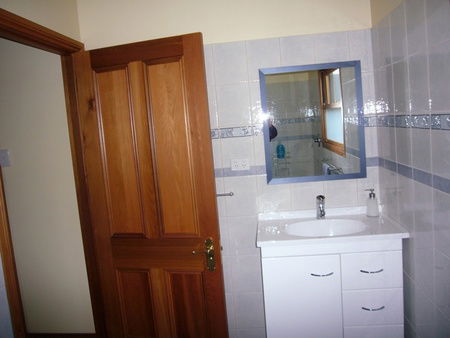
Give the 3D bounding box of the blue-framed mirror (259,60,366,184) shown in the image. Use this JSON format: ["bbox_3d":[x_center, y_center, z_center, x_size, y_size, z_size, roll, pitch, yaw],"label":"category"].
[{"bbox_3d":[0.526,-0.266,2.157,0.585,0.689,0.025,-4,7,6],"label":"blue-framed mirror"}]

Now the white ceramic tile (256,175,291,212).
[{"bbox_3d":[0.302,0.153,2.224,0.200,0.250,0.010,-4,7,6],"label":"white ceramic tile"}]

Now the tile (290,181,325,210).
[{"bbox_3d":[0.499,0.147,2.224,0.200,0.237,0.010,-4,7,6],"label":"tile"}]

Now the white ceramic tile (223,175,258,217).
[{"bbox_3d":[0.101,0.170,2.264,0.200,0.252,0.010,-4,7,6],"label":"white ceramic tile"}]

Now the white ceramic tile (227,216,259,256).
[{"bbox_3d":[0.124,0.419,2.296,0.200,0.252,0.010,-4,7,6],"label":"white ceramic tile"}]

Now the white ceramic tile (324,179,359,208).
[{"bbox_3d":[0.697,0.132,2.203,0.200,0.237,0.010,-4,7,6],"label":"white ceramic tile"}]

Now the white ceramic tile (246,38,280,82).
[{"bbox_3d":[0.232,-0.653,2.176,0.201,0.250,0.010,-5,7,6],"label":"white ceramic tile"}]

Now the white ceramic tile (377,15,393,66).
[{"bbox_3d":[0.834,-0.663,1.910,0.010,0.250,0.200,-5,7,6],"label":"white ceramic tile"}]

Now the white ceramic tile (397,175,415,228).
[{"bbox_3d":[0.894,0.159,1.809,0.010,0.250,0.200,-5,7,6],"label":"white ceramic tile"}]

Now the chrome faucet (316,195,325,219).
[{"bbox_3d":[0.560,0.226,2.104,0.048,0.140,0.115,-4,7,6],"label":"chrome faucet"}]

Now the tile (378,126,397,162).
[{"bbox_3d":[0.881,-0.142,2.009,0.010,0.185,0.285,-4,7,6],"label":"tile"}]

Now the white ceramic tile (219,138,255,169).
[{"bbox_3d":[0.081,-0.105,2.265,0.201,0.184,0.010,-5,7,6],"label":"white ceramic tile"}]

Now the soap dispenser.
[{"bbox_3d":[0.842,0.187,2.087,0.078,0.158,0.070,-4,7,6],"label":"soap dispenser"}]

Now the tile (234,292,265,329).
[{"bbox_3d":[0.173,0.933,2.402,0.201,0.250,0.010,-5,7,6],"label":"tile"}]

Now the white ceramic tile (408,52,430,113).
[{"bbox_3d":[0.802,-0.353,1.500,0.010,0.250,0.200,-4,7,6],"label":"white ceramic tile"}]

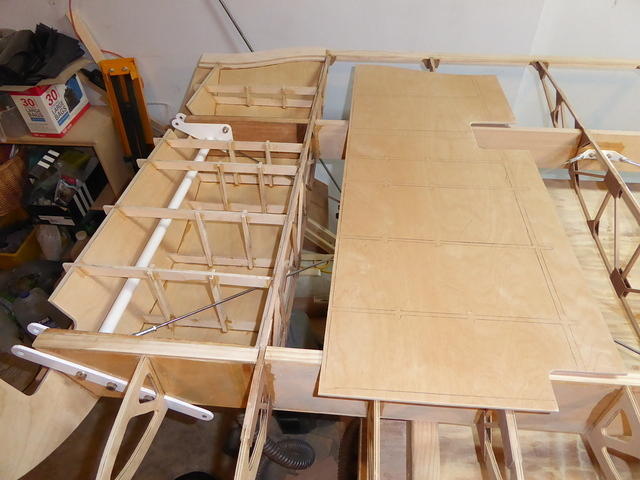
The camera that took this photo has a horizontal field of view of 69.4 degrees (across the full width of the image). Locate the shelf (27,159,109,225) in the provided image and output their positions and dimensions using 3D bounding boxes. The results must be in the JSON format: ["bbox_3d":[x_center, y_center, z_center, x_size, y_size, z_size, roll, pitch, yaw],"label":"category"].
[{"bbox_3d":[-1.099,-0.212,2.054,0.157,0.117,0.331,2,43,5],"label":"shelf"}]

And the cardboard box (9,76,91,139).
[{"bbox_3d":[-1.086,-0.562,1.890,0.126,0.168,0.247,4,43,7],"label":"cardboard box"}]

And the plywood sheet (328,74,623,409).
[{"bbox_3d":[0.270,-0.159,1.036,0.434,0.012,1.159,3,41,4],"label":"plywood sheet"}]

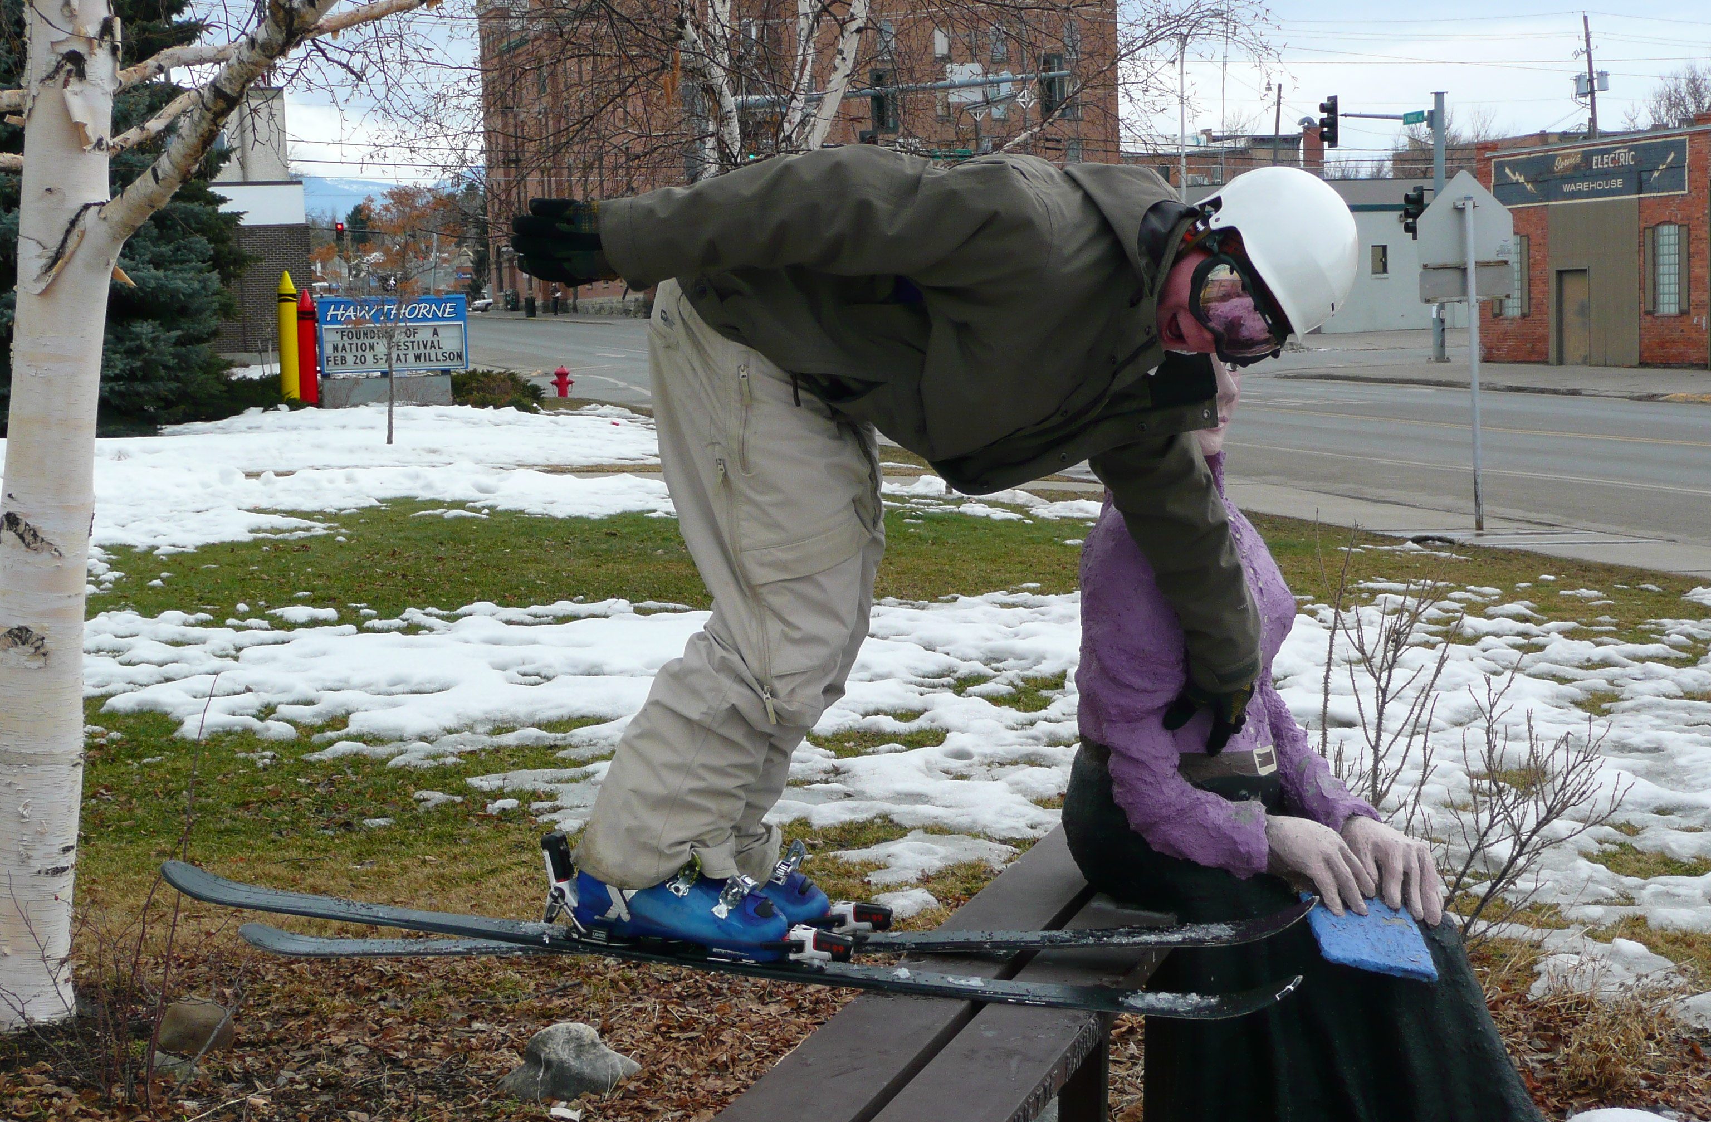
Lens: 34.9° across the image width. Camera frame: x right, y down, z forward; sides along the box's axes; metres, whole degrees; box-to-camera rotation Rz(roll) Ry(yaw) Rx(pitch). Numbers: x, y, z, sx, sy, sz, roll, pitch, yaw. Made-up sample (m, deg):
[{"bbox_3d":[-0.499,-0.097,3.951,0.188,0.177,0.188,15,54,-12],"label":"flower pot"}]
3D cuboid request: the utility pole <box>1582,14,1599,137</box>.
[{"bbox_3d":[35.200,-18.975,128.806,0.330,13.786,0.330,-9,7,-18],"label":"utility pole"}]

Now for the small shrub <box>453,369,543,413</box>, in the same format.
[{"bbox_3d":[-6.337,-3.009,48.000,1.500,0.780,1.300,-3,5,-19],"label":"small shrub"}]

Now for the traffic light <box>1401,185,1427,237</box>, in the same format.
[{"bbox_3d":[13.423,-8.352,65.200,0.420,1.280,0.460,-3,5,-19],"label":"traffic light"}]

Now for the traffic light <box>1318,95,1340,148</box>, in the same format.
[{"bbox_3d":[11.756,-10.893,67.500,0.420,1.290,0.460,-3,5,-19],"label":"traffic light"}]

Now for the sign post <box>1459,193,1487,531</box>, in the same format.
[{"bbox_3d":[5.649,-1.799,24.800,0.075,3.070,0.075,-5,6,-19],"label":"sign post"}]

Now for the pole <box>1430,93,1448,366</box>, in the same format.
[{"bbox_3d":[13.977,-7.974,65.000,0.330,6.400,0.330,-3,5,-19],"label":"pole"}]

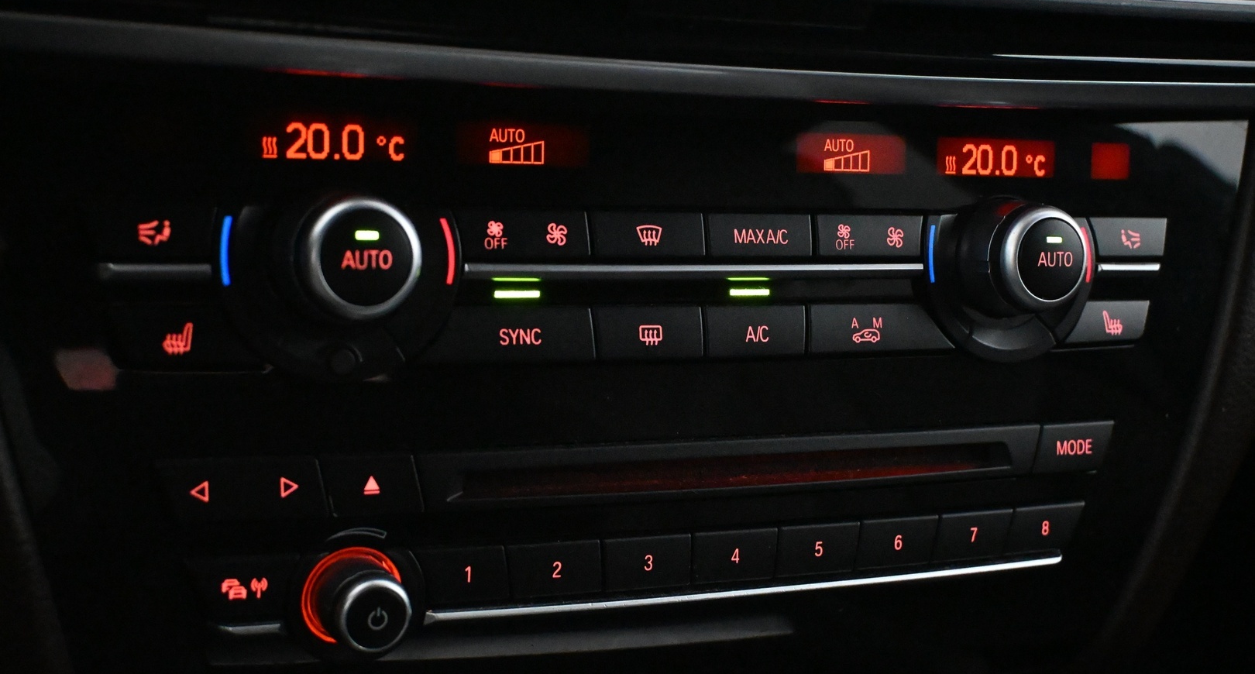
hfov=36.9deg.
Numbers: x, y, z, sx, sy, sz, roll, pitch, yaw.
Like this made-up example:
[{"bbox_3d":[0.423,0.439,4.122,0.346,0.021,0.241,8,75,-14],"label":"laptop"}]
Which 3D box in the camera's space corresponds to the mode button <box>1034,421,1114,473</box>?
[{"bbox_3d":[0.097,0.024,0.416,0.021,0.011,0.007,-1,8,-27],"label":"mode button"}]

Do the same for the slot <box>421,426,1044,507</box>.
[{"bbox_3d":[0.024,0.025,0.380,0.144,0.011,0.010,-1,8,-27],"label":"slot"}]

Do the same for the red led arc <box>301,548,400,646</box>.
[{"bbox_3d":[-0.049,0.046,0.337,0.018,0.018,0.003,-1,10,-27],"label":"red led arc"}]

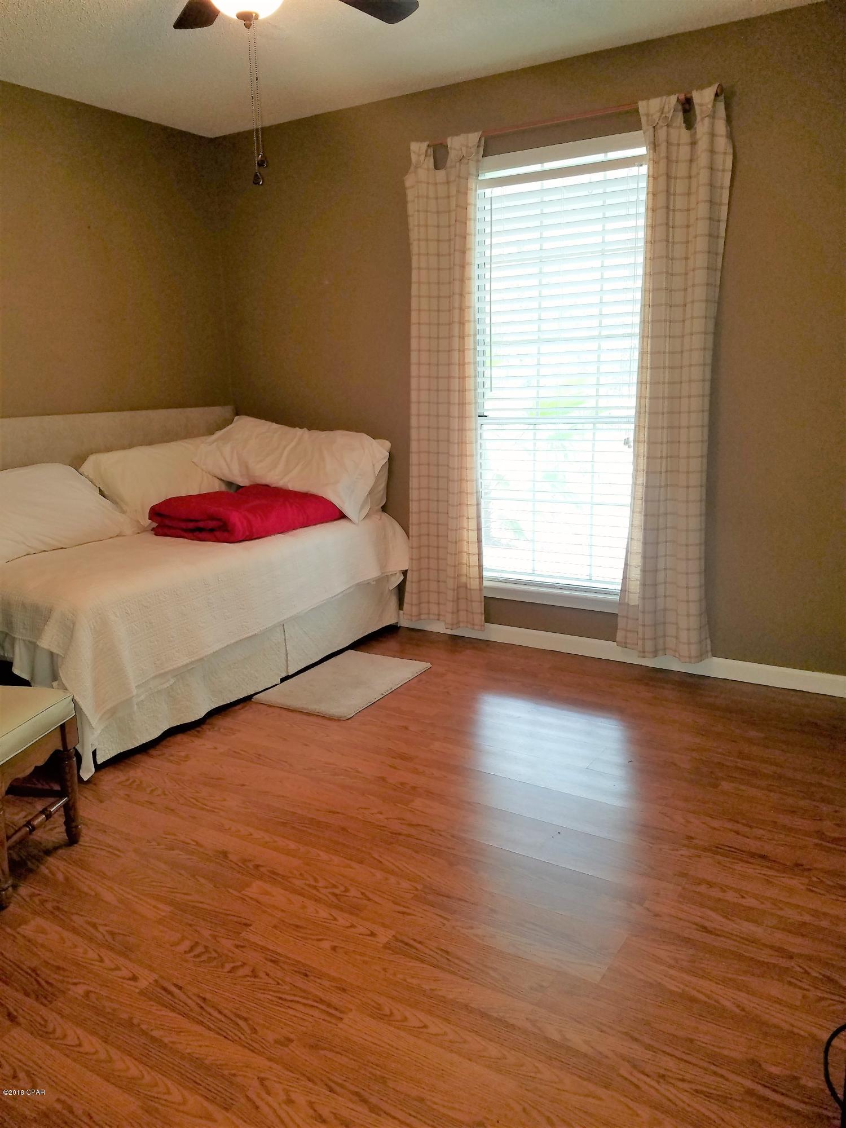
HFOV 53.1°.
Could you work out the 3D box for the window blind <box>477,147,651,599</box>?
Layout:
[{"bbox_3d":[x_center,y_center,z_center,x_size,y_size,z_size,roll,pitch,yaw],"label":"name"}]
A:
[{"bbox_3d":[0.598,-0.762,3.618,0.830,1.780,0.060,7,15,31],"label":"window blind"}]

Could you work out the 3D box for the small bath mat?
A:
[{"bbox_3d":[-0.307,0.483,3.504,0.450,0.014,0.665,6,14,28],"label":"small bath mat"}]

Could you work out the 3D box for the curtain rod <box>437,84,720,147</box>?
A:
[{"bbox_3d":[0.529,-1.736,3.339,1.280,0.050,0.070,7,15,31],"label":"curtain rod"}]

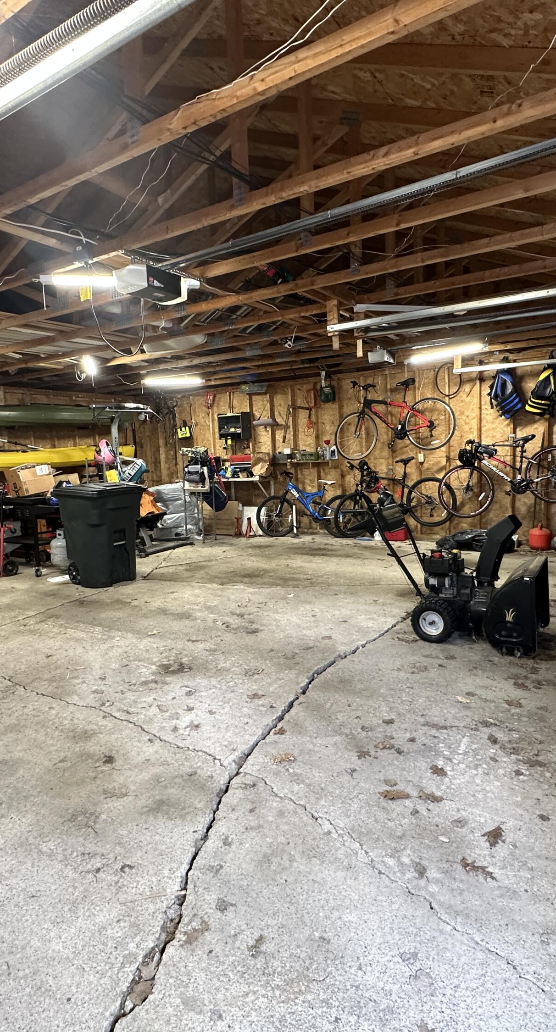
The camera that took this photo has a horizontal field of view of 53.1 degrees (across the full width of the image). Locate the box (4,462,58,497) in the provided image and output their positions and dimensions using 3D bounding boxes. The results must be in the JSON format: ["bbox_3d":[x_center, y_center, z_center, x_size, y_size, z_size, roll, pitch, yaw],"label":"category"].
[{"bbox_3d":[-3.394,-0.475,7.665,0.340,0.335,0.490,2,15,34],"label":"box"}]

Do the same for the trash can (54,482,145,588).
[{"bbox_3d":[-1.971,0.202,6.214,0.730,1.060,0.660,1,7,32],"label":"trash can"}]

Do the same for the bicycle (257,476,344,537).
[{"bbox_3d":[0.495,-0.171,8.652,1.730,1.020,0.580,0,7,25],"label":"bicycle"}]

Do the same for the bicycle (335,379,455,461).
[{"bbox_3d":[1.547,-1.345,7.649,1.760,1.030,0.620,-4,4,36],"label":"bicycle"}]

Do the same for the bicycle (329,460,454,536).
[{"bbox_3d":[1.579,-0.202,7.845,1.820,1.150,0.600,1,7,32],"label":"bicycle"}]

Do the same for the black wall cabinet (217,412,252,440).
[{"bbox_3d":[-0.703,-1.484,9.247,0.470,0.430,0.260,1,8,32],"label":"black wall cabinet"}]

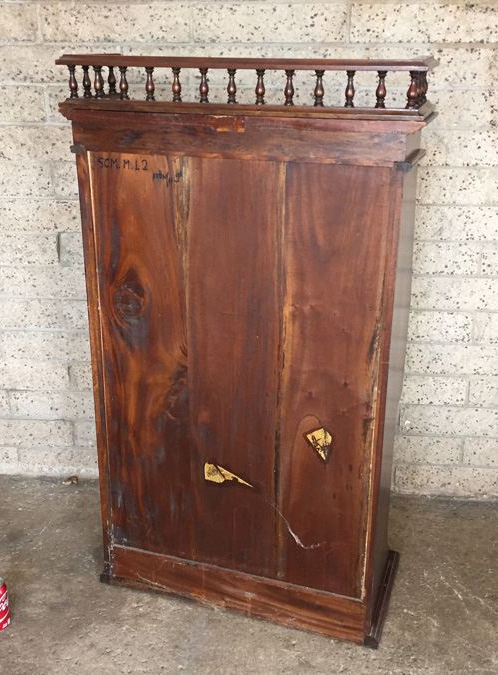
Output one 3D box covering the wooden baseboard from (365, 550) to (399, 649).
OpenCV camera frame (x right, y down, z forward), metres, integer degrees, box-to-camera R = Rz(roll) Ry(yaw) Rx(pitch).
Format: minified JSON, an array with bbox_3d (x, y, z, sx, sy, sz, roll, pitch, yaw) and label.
[{"bbox_3d":[0.344,0.659,1.922,0.029,0.028,0.345,7,22,17],"label":"wooden baseboard"}]

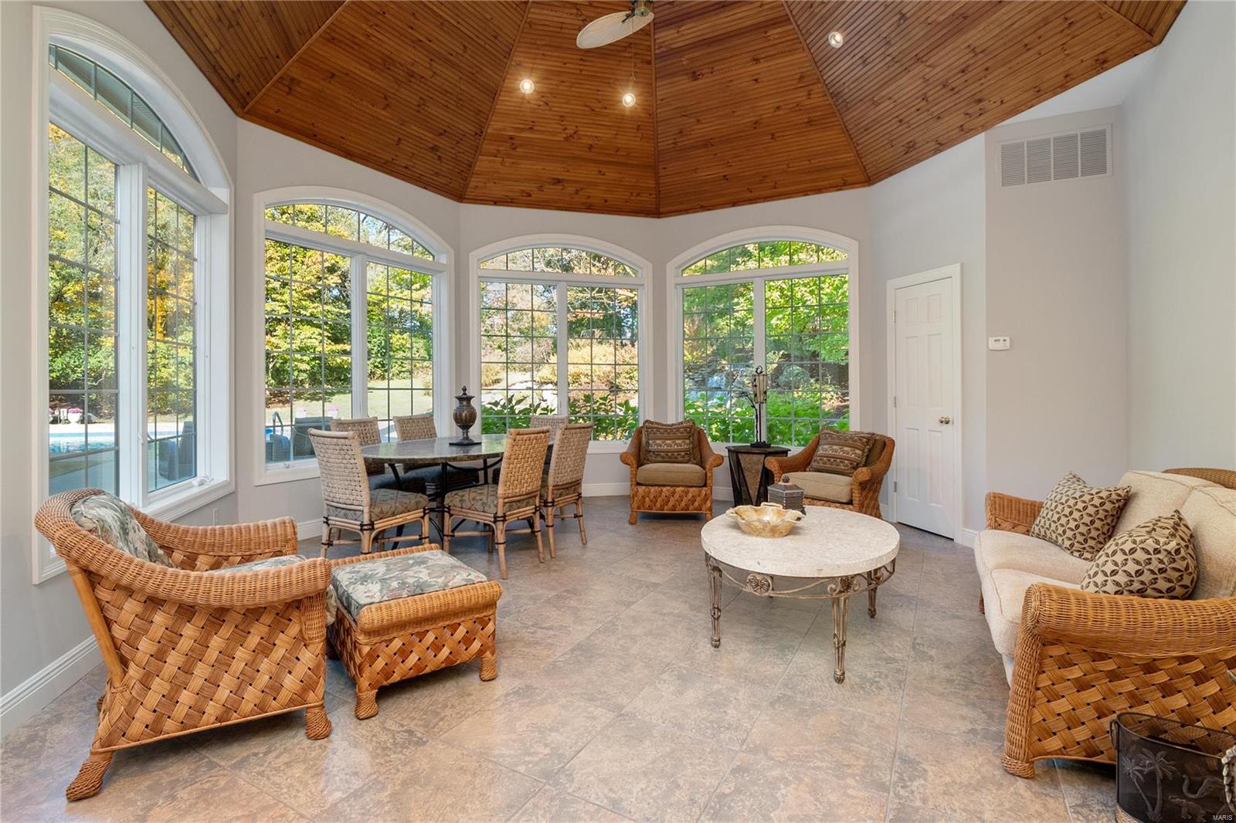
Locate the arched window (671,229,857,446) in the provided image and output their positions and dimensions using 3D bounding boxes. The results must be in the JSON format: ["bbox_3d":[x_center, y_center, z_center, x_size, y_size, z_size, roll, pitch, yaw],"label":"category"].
[{"bbox_3d":[1.434,-0.707,5.677,1.946,2.300,0.120,1,3,28],"label":"arched window"}]

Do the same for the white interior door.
[{"bbox_3d":[2.537,-0.037,4.535,0.050,2.031,0.597,-1,2,-16],"label":"white interior door"}]

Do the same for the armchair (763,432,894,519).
[{"bbox_3d":[1.774,0.589,4.392,0.880,0.830,0.880,-2,3,-36],"label":"armchair"}]

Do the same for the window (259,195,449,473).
[{"bbox_3d":[-2.180,-0.666,4.827,0.130,2.370,1.900,1,3,30],"label":"window"}]

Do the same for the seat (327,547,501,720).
[{"bbox_3d":[-0.885,0.879,2.326,0.540,0.430,0.700,-1,3,-33],"label":"seat"}]

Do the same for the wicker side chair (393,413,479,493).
[{"bbox_3d":[-1.576,0.516,4.769,0.598,0.934,0.450,2,3,32],"label":"wicker side chair"}]

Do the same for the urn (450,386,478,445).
[{"bbox_3d":[-1.180,0.033,4.185,0.190,0.445,0.190,0,2,0],"label":"urn"}]

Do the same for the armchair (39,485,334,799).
[{"bbox_3d":[-1.536,0.697,1.979,0.890,0.820,0.880,-1,3,-30],"label":"armchair"}]

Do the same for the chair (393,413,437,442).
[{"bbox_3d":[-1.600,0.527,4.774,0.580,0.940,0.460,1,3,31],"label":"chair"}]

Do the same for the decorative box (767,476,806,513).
[{"bbox_3d":[0.924,0.452,3.041,0.145,0.210,0.145,-1,3,-22],"label":"decorative box"}]

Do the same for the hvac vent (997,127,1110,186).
[{"bbox_3d":[2.967,-1.728,3.751,0.635,0.340,0.030,1,3,27],"label":"hvac vent"}]

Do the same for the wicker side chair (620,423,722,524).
[{"bbox_3d":[0.513,0.558,5.094,0.880,0.830,0.880,0,2,7],"label":"wicker side chair"}]

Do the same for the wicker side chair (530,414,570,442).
[{"bbox_3d":[-0.746,0.530,4.685,0.460,0.940,0.580,1,3,31],"label":"wicker side chair"}]

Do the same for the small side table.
[{"bbox_3d":[1.349,0.668,5.181,0.570,0.625,0.540,1,2,25],"label":"small side table"}]

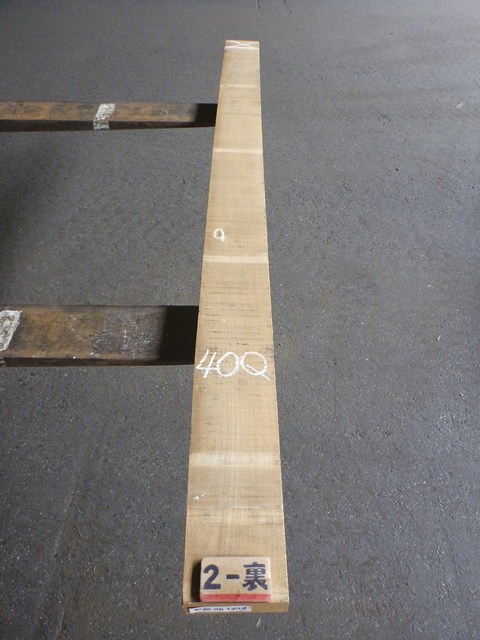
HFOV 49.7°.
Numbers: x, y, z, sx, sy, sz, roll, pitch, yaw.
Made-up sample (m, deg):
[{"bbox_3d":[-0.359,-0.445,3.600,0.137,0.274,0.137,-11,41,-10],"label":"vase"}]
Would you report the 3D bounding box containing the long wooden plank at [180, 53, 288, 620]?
[{"bbox_3d":[0.001,-0.347,1.313,0.133,0.038,1.946,1,46,0],"label":"long wooden plank"}]

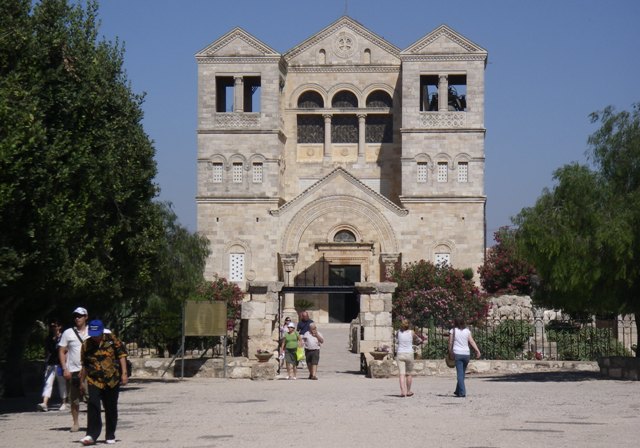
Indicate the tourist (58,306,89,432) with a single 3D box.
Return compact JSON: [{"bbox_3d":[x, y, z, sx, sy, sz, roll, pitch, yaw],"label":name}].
[{"bbox_3d":[-3.552,2.140,31.000,0.620,1.810,0.450,0,-3,-3],"label":"tourist"}]

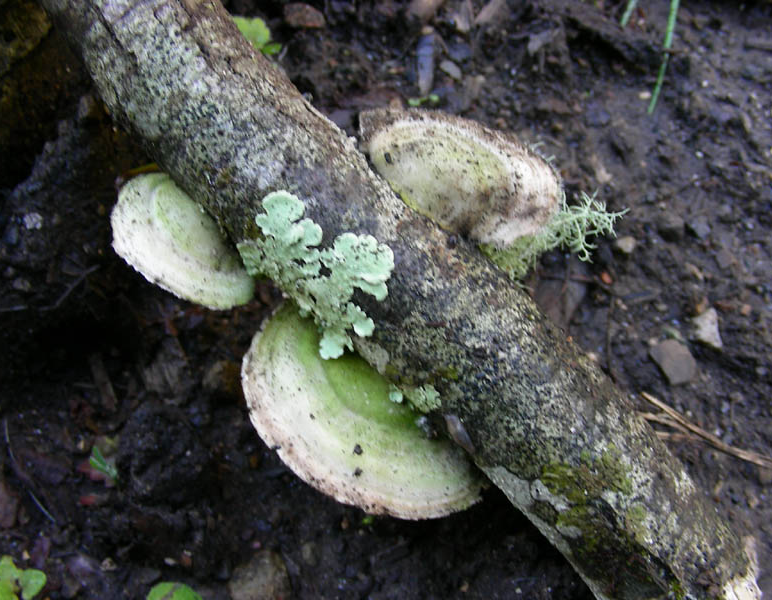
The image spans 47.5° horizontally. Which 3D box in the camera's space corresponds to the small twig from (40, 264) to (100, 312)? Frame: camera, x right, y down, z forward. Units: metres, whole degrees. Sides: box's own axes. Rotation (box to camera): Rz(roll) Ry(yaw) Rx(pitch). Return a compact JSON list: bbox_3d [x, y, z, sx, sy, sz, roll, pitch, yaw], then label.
[{"bbox_3d":[-0.147,-0.005,0.412,0.006,0.003,0.034,38,66,18],"label":"small twig"}]

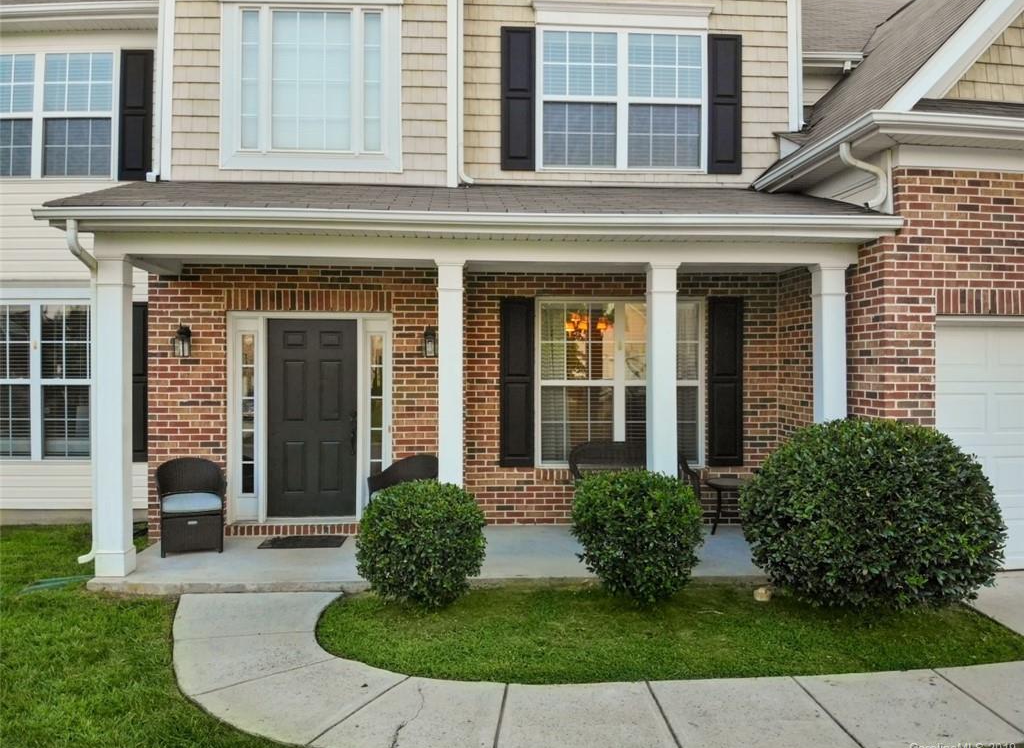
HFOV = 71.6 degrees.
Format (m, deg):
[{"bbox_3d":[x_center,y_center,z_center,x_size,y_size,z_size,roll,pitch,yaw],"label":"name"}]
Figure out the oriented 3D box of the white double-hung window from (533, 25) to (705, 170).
[{"bbox_3d":[1.160,-2.890,7.520,1.830,1.540,0.100,0,0,-3],"label":"white double-hung window"}]

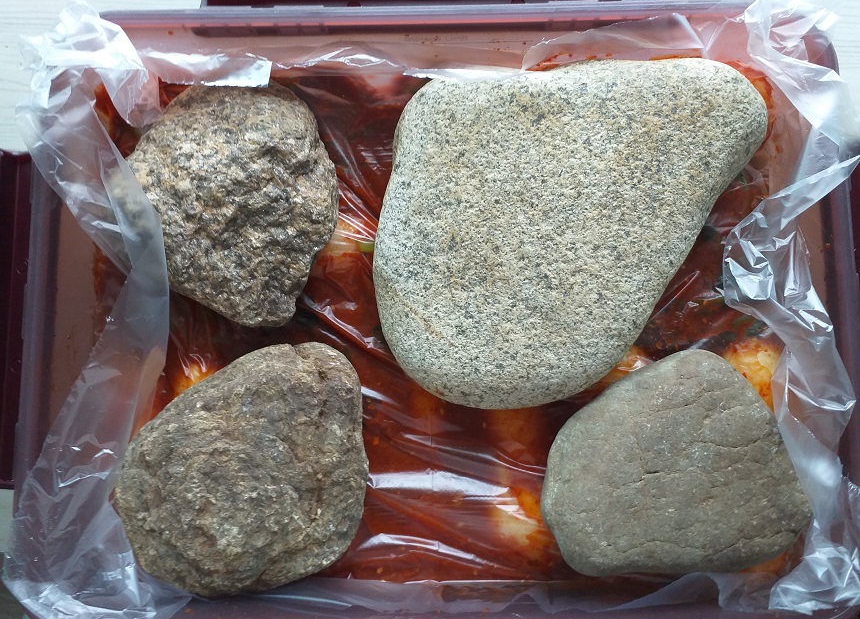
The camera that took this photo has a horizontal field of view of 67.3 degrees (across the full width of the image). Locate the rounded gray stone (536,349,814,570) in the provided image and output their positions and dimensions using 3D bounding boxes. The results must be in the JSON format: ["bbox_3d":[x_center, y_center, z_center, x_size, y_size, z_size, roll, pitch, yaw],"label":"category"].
[{"bbox_3d":[0.122,0.081,0.332,0.132,0.050,0.112,-10,84,0],"label":"rounded gray stone"}]

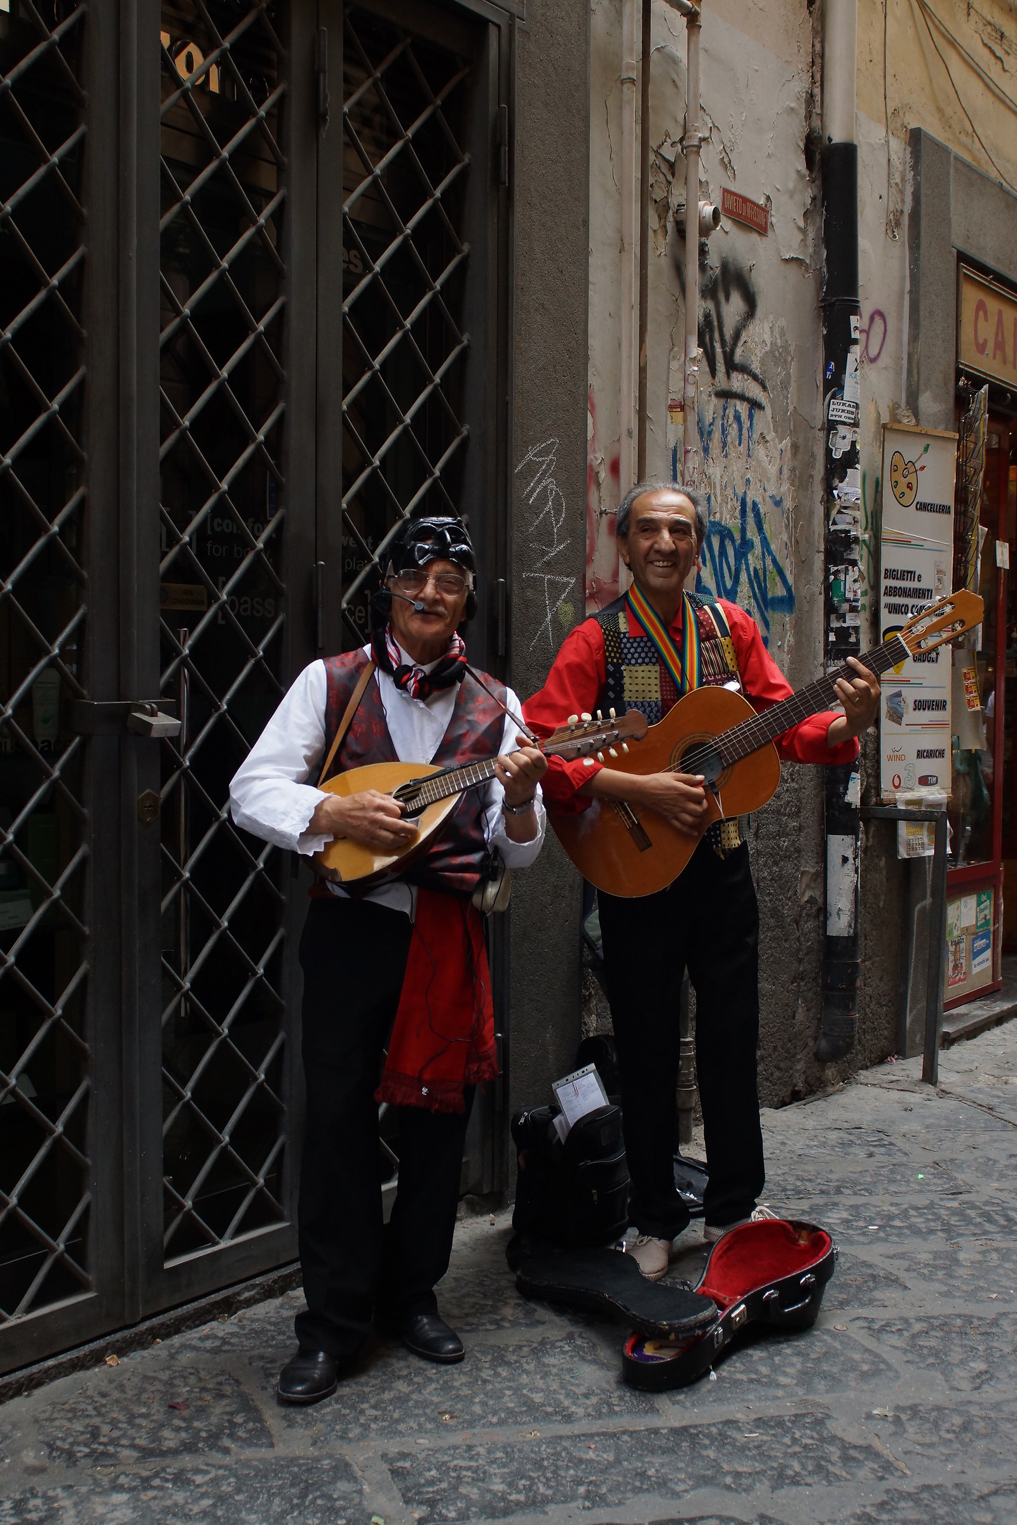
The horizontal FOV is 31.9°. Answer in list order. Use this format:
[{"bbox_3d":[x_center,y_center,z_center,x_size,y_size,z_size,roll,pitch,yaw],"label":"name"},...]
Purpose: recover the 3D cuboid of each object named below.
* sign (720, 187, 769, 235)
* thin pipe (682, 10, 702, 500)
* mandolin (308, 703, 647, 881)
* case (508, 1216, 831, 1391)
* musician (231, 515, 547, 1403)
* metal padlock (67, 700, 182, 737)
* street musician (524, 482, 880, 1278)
[{"bbox_3d":[0.681,-1.585,5.121,0.015,0.075,0.310,2,3,33],"label":"sign"},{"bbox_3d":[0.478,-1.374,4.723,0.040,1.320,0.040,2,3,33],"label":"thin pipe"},{"bbox_3d":[-0.043,0.068,3.237,0.630,0.200,0.150,-23,-17,6],"label":"mandolin"},{"bbox_3d":[0.304,1.042,3.523,0.500,0.170,0.700,2,3,33],"label":"case"},{"bbox_3d":[-0.229,0.334,3.369,0.590,1.620,0.480,0,3,-6],"label":"musician"},{"bbox_3d":[-0.706,-0.081,3.274,0.090,0.070,0.190,2,3,33],"label":"metal padlock"},{"bbox_3d":[0.423,0.229,3.877,0.740,1.700,0.500,0,3,-1],"label":"street musician"}]

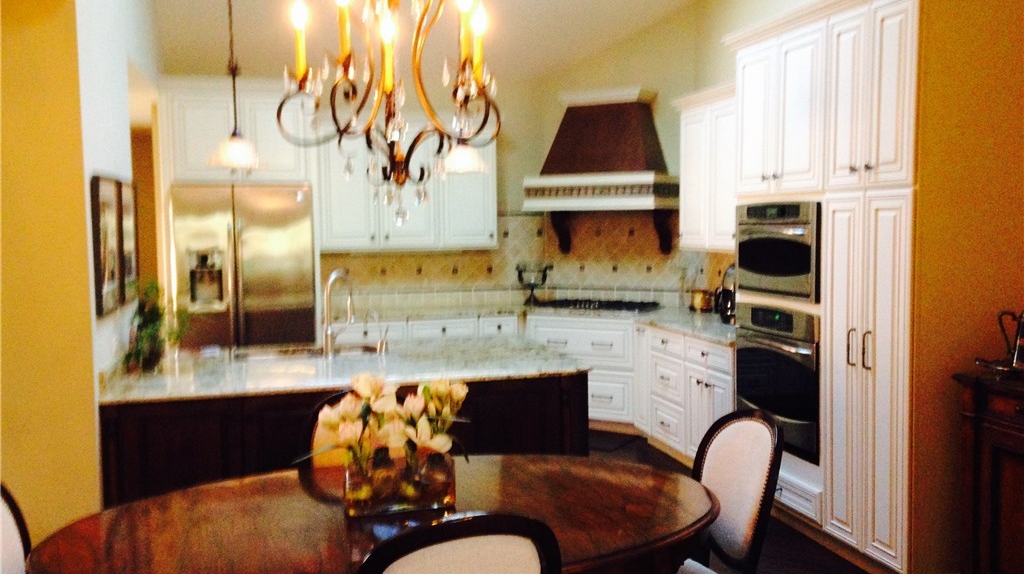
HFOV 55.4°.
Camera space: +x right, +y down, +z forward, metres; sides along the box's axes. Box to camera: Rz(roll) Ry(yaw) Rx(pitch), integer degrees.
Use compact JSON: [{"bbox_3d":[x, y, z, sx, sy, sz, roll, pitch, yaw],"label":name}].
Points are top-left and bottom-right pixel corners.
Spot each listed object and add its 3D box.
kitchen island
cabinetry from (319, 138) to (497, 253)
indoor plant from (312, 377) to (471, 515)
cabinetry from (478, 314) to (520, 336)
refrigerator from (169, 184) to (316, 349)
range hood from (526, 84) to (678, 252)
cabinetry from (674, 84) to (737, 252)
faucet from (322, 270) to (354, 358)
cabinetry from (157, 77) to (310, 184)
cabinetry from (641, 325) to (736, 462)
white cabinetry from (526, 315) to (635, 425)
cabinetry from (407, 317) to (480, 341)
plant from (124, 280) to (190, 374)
[{"bbox_3d":[-0.778,0.812,4.526,1.980,0.914,1.150,-2,4,-18],"label":"kitchen island"},{"bbox_3d":[-0.794,-0.705,7.354,1.330,0.865,0.340,-2,4,-14],"label":"cabinetry"},{"bbox_3d":[-0.352,0.445,2.882,0.452,0.387,0.290,-2,4,-14],"label":"indoor plant"},{"bbox_3d":[-0.163,0.614,7.437,0.297,0.855,0.620,-2,4,-14],"label":"cabinetry"},{"bbox_3d":[-1.839,0.221,6.868,0.905,1.810,0.720,-2,4,-13],"label":"refrigerator"},{"bbox_3d":[0.656,-0.824,7.018,1.060,1.130,0.560,2,5,33],"label":"range hood"},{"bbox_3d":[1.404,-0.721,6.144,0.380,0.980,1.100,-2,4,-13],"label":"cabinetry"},{"bbox_3d":[-0.875,0.123,4.908,0.090,0.435,0.260,1,4,23],"label":"faucet"},{"bbox_3d":[-1.928,-1.073,6.857,1.010,0.710,0.610,-2,4,-14],"label":"cabinetry"},{"bbox_3d":[1.344,0.691,6.009,0.610,0.855,1.260,-2,4,-14],"label":"cabinetry"},{"bbox_3d":[0.633,0.598,7.047,0.900,0.800,0.600,2,5,33],"label":"white cabinetry"},{"bbox_3d":[-0.561,0.627,7.336,0.526,0.855,0.620,-2,4,-14],"label":"cabinetry"},{"bbox_3d":[-1.605,0.163,4.427,0.280,0.420,0.250,-2,4,-13],"label":"plant"}]

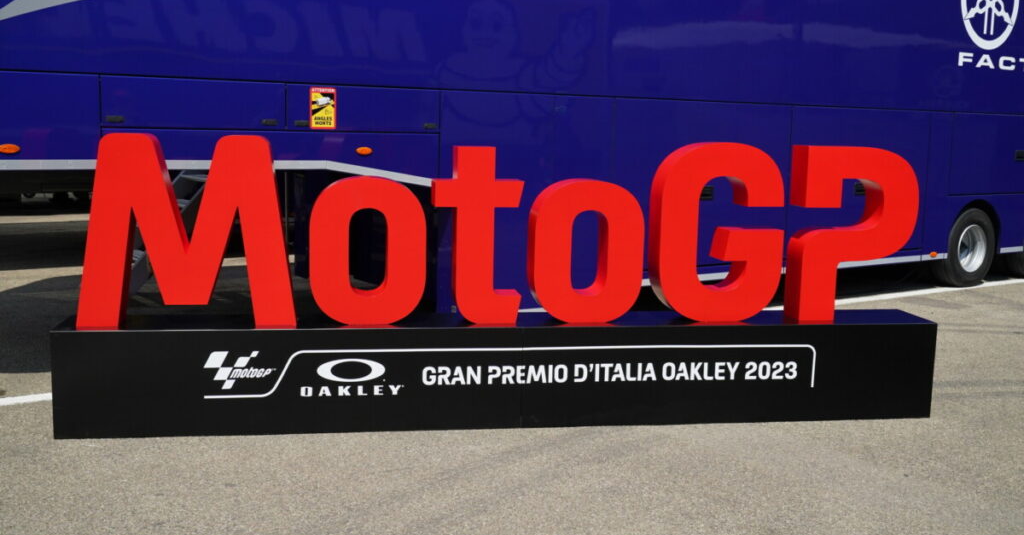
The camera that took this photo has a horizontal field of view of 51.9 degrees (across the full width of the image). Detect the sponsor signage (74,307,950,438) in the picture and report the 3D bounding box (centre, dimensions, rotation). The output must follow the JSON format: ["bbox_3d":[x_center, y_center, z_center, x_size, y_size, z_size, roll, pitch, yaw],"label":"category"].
[{"bbox_3d":[0.026,0.517,5.384,4.395,0.510,0.405,0,8,-10],"label":"sponsor signage"}]

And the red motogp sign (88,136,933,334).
[{"bbox_3d":[0.039,-0.187,5.284,4.205,0.913,0.194,0,8,-10],"label":"red motogp sign"}]

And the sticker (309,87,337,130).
[{"bbox_3d":[-1.112,-0.937,6.193,0.170,0.250,0.008,-4,10,-35],"label":"sticker"}]

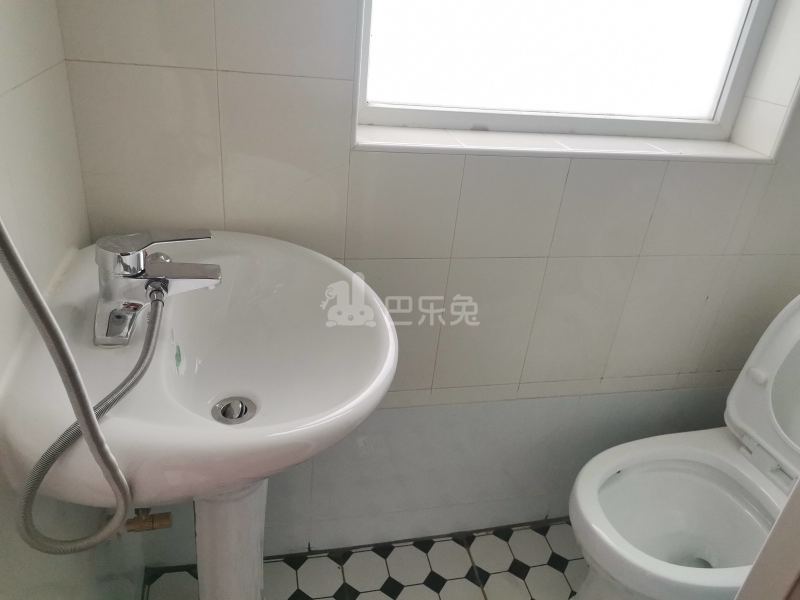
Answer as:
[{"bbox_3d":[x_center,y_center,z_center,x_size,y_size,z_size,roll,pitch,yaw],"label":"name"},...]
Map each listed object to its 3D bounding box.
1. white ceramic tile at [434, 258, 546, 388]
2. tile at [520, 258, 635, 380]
[{"bbox_3d":[0.177,0.049,1.213,0.200,0.300,0.010,-2,29,-14],"label":"white ceramic tile"},{"bbox_3d":[0.371,0.045,1.260,0.200,0.300,0.010,-1,29,-14],"label":"tile"}]

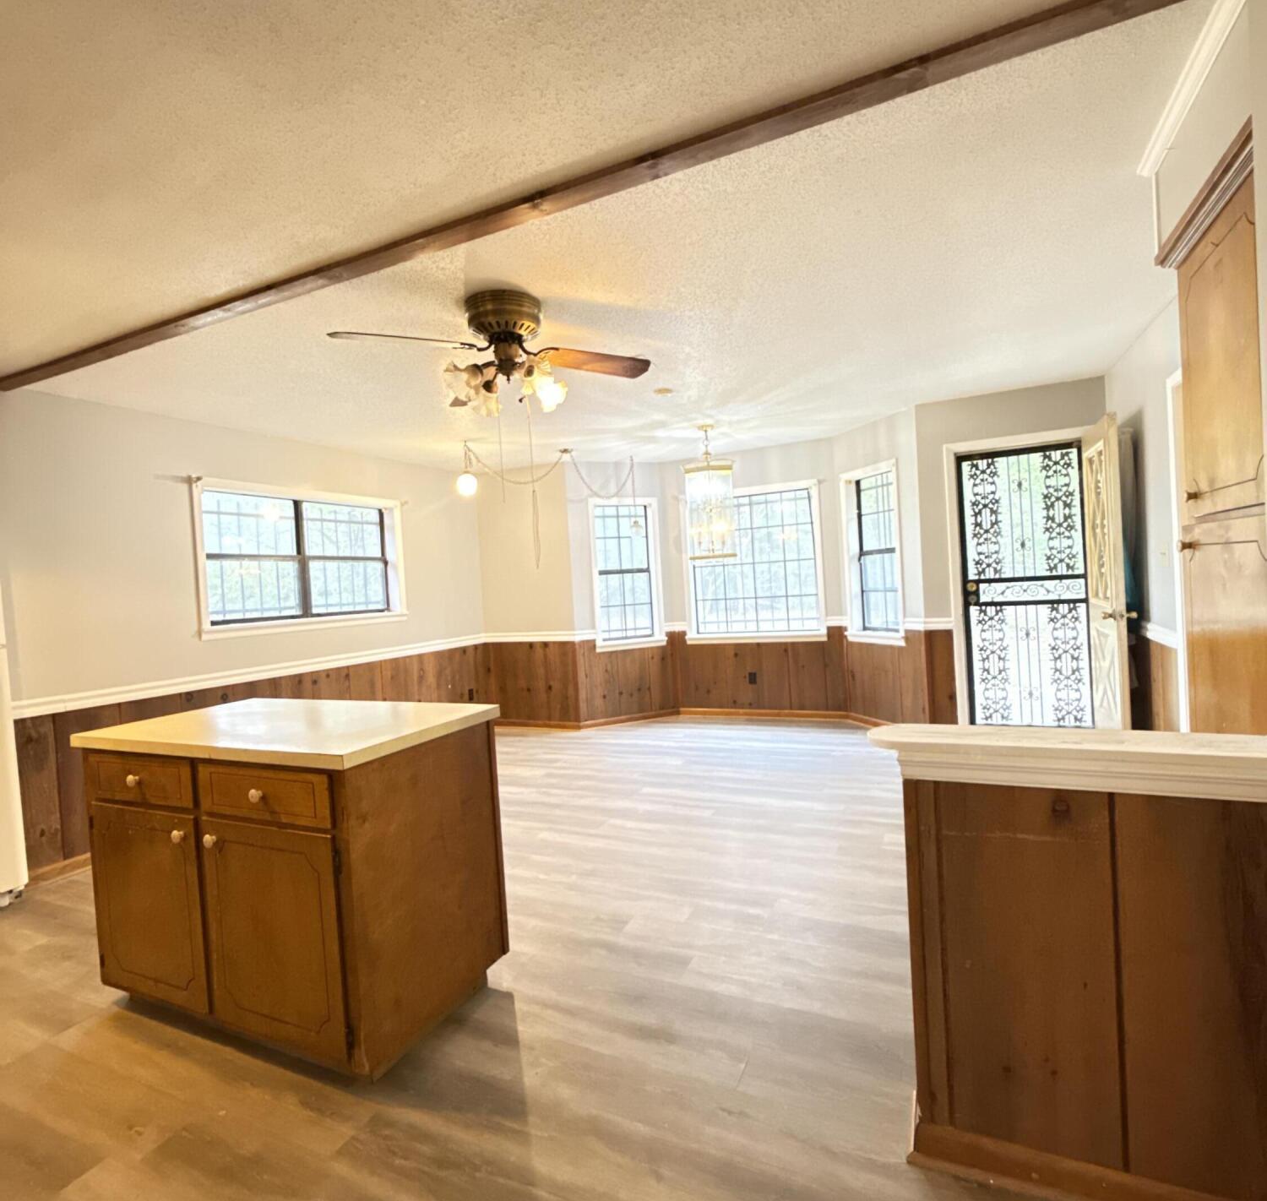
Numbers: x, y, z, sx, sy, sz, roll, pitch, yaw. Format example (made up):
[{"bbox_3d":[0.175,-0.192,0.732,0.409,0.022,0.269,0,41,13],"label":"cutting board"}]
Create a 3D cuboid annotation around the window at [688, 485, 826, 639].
[{"bbox_3d":[1.075,-0.317,6.254,1.305,1.399,0.100,-3,2,25],"label":"window"}]

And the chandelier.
[{"bbox_3d":[0.575,-0.814,5.164,0.392,1.009,0.392,-3,2,25],"label":"chandelier"}]

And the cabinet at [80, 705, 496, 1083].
[{"bbox_3d":[-1.185,0.863,2.408,1.331,0.890,0.718,-3,2,25],"label":"cabinet"}]

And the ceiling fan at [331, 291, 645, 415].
[{"bbox_3d":[-0.504,-0.975,2.729,1.279,0.444,1.279,-4,2,-31],"label":"ceiling fan"}]

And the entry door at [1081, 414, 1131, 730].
[{"bbox_3d":[2.840,-0.010,4.125,0.050,2.046,0.783,-3,2,25],"label":"entry door"}]

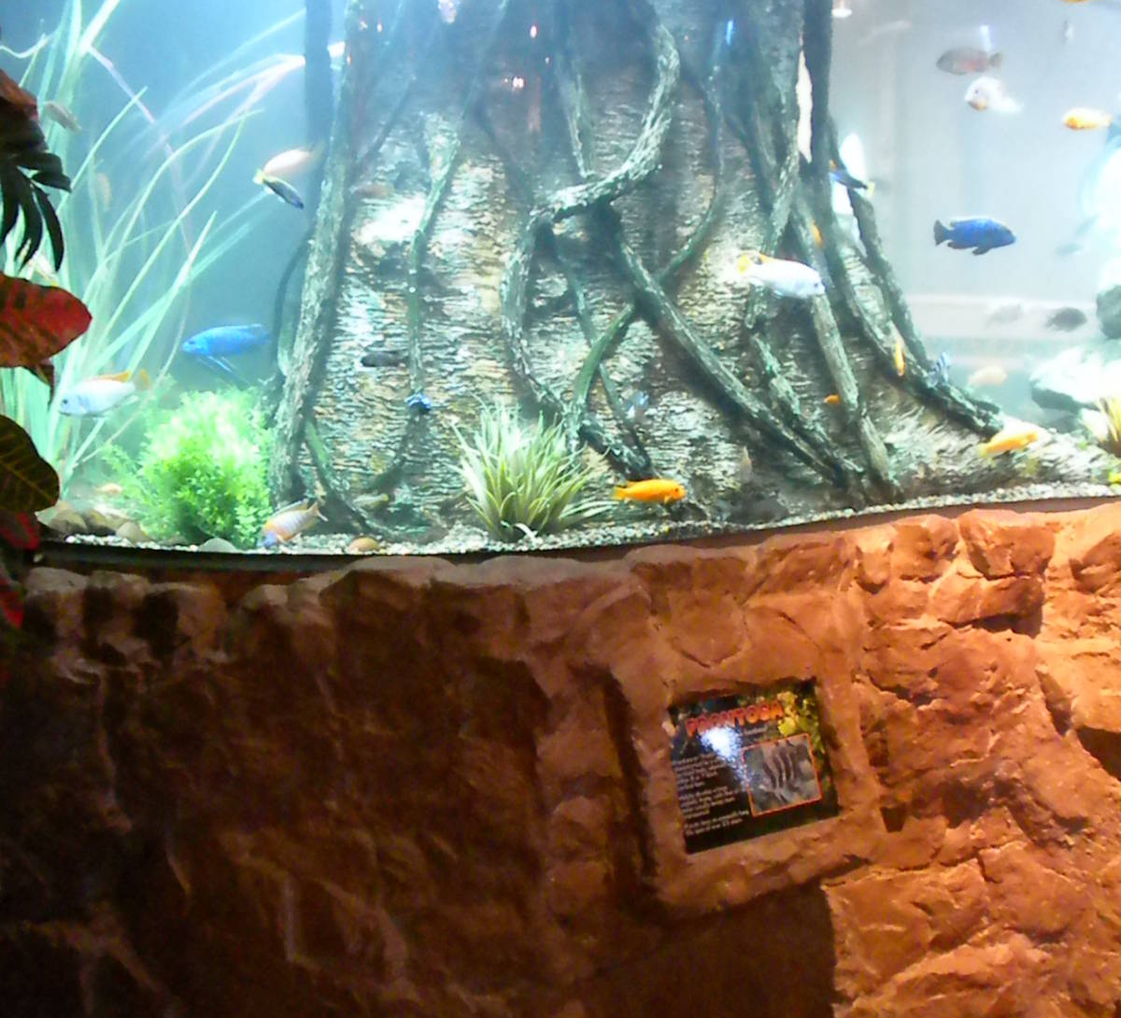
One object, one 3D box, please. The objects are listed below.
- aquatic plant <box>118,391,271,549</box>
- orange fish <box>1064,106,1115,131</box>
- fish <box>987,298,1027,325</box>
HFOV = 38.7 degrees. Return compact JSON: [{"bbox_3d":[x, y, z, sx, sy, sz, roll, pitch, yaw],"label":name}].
[{"bbox_3d":[-0.518,-0.056,2.270,0.200,0.210,0.180,0,13,0],"label":"aquatic plant"},{"bbox_3d":[0.844,-0.622,2.550,0.088,0.037,0.027,-9,15,-23],"label":"orange fish"},{"bbox_3d":[0.864,-0.383,3.100,0.083,0.037,0.025,-13,14,-3],"label":"fish"}]

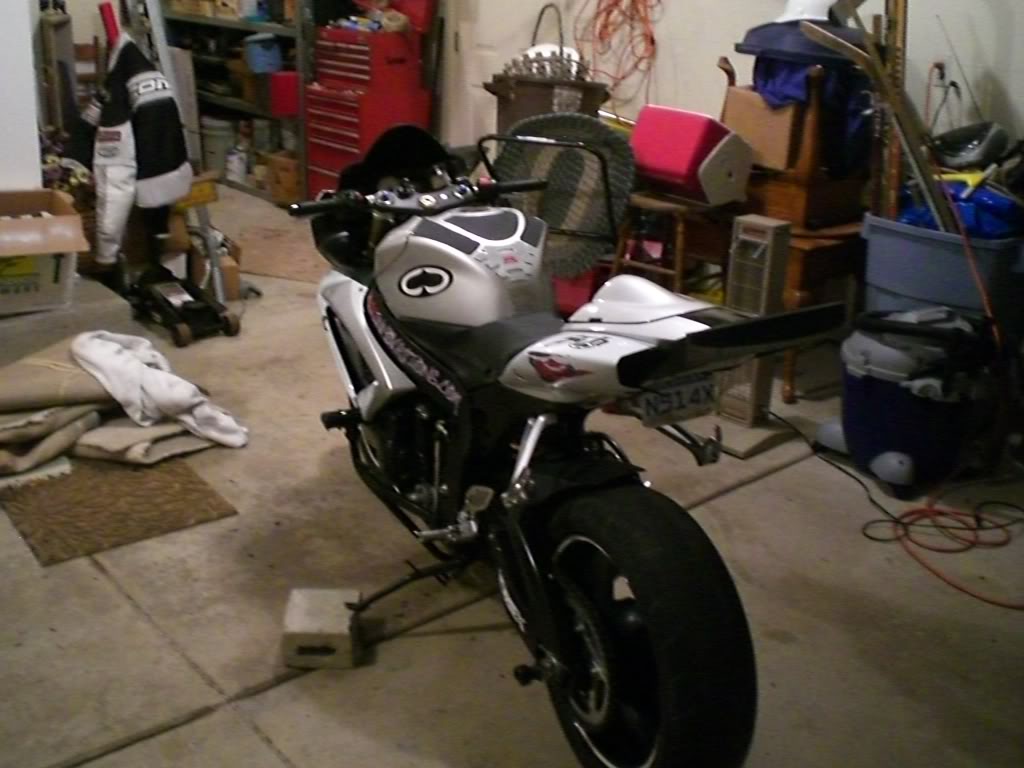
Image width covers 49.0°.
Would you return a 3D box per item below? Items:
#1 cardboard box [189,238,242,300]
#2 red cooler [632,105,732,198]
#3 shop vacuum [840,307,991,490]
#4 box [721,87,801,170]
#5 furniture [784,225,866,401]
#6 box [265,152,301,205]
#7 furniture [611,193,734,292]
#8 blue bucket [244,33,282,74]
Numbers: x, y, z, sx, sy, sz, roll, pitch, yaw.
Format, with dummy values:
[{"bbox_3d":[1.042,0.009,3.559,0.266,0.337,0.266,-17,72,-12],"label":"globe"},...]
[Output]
[{"bbox_3d":[-1.444,-0.535,5.452,0.230,0.200,0.300,-6,22,-19],"label":"cardboard box"},{"bbox_3d":[0.690,-0.865,4.290,0.320,0.270,0.350,18,4,-44],"label":"red cooler"},{"bbox_3d":[1.333,0.025,3.684,0.450,0.540,0.450,6,21,13],"label":"shop vacuum"},{"bbox_3d":[0.991,-0.966,4.200,0.240,0.260,0.320,-15,27,-37],"label":"box"},{"bbox_3d":[1.066,-0.346,4.503,0.520,0.630,0.540,-15,27,-37],"label":"furniture"},{"bbox_3d":[-1.333,-1.339,7.308,0.300,0.290,0.330,-15,27,-37],"label":"box"},{"bbox_3d":[0.644,-0.360,4.356,0.420,0.750,0.420,-15,27,-37],"label":"furniture"},{"bbox_3d":[-1.593,-2.130,7.262,0.230,0.265,0.240,1,21,0],"label":"blue bucket"}]

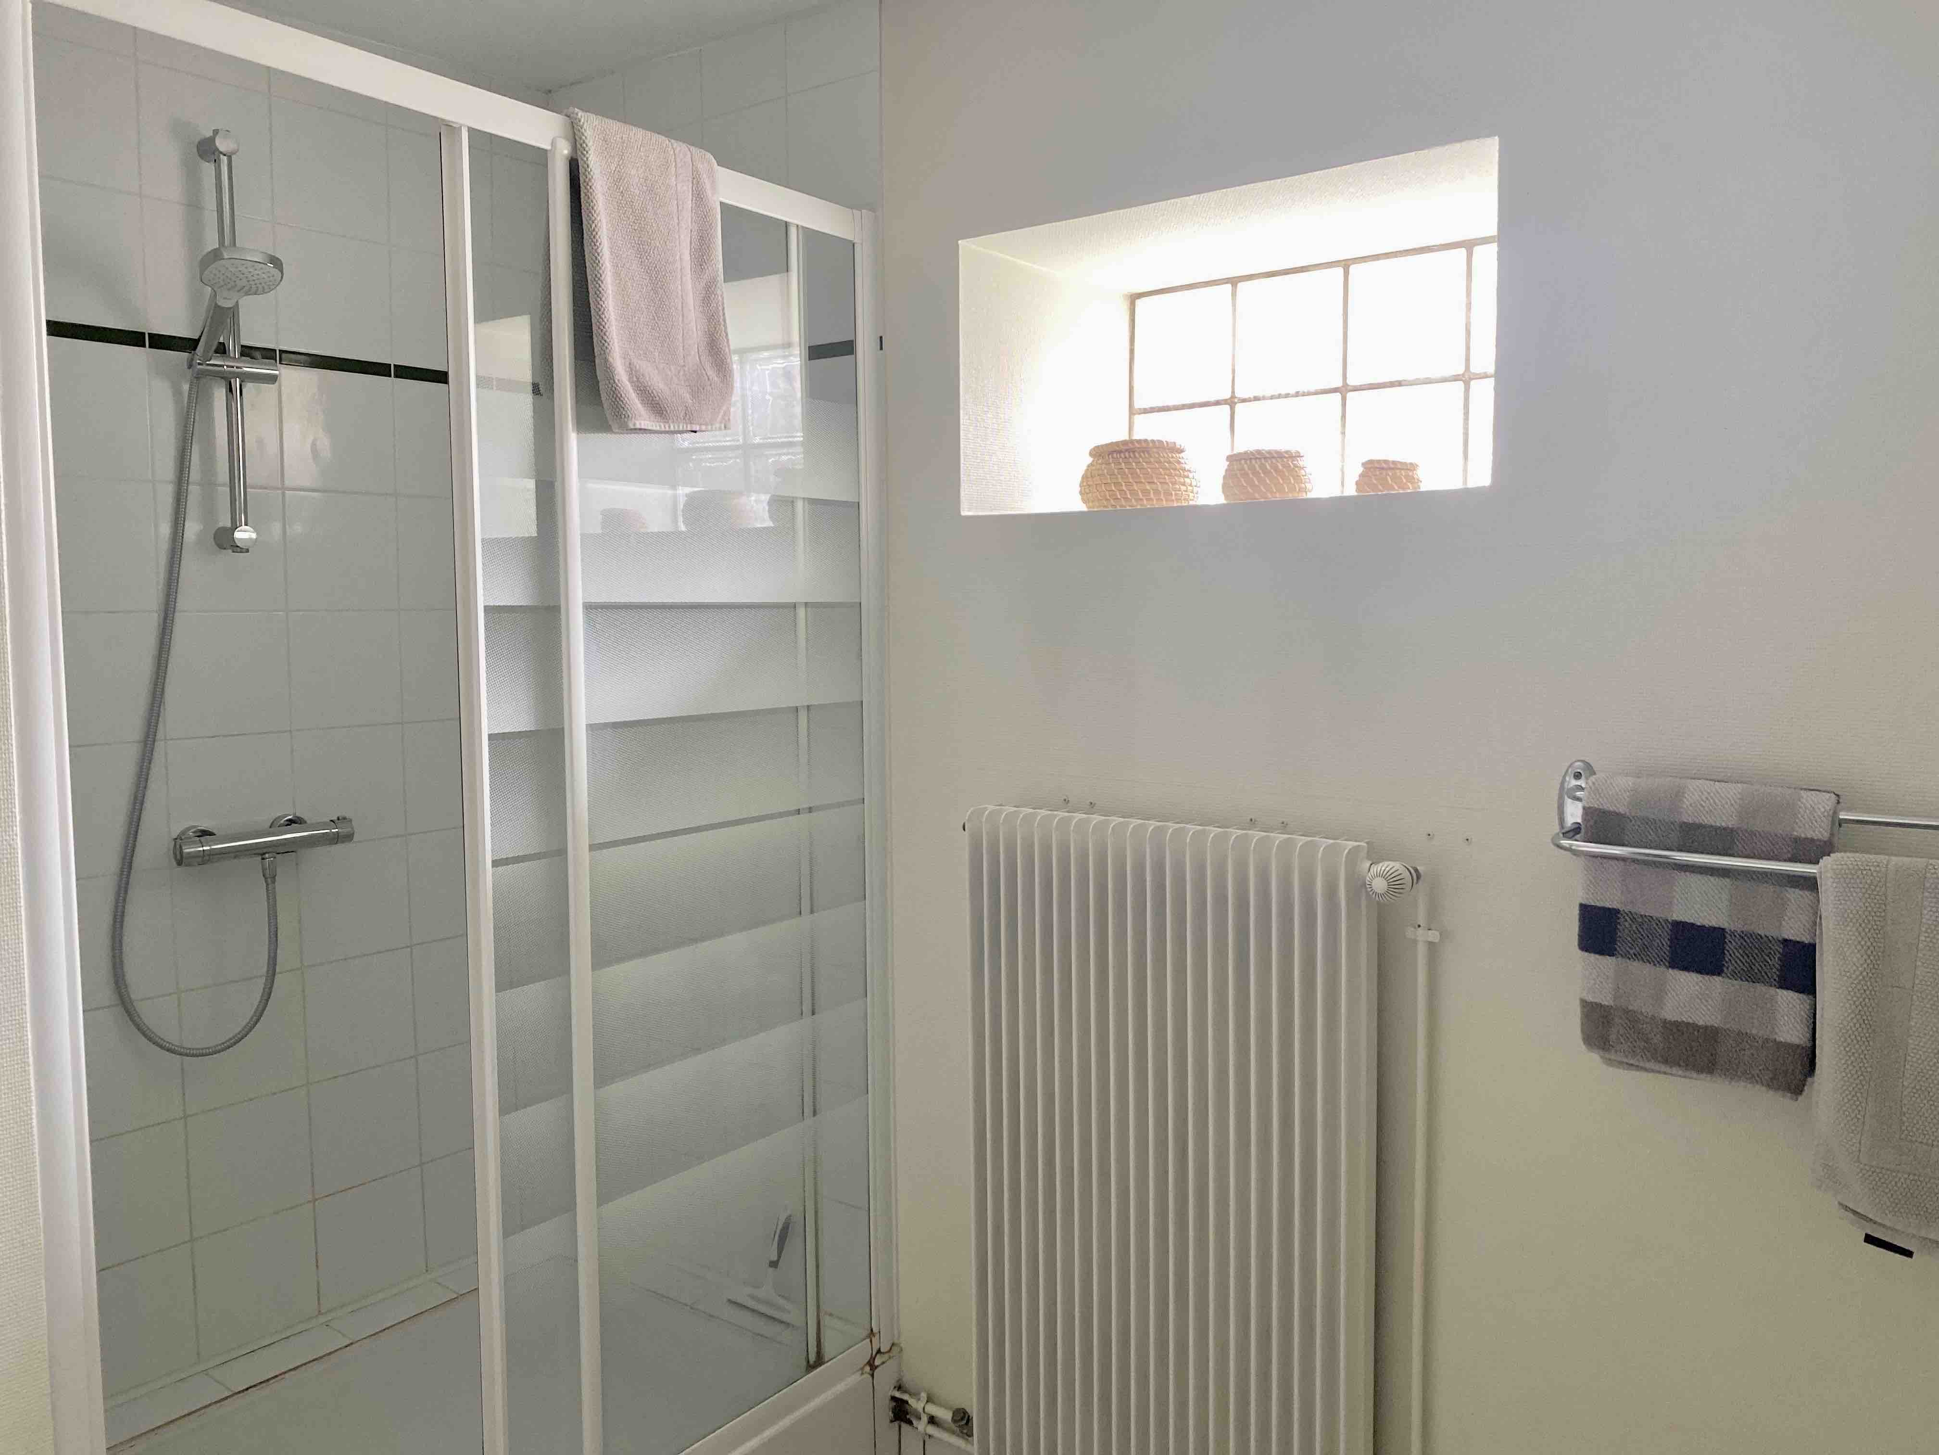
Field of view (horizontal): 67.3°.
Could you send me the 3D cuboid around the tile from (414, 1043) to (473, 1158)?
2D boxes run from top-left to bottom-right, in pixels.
[{"bbox_3d":[-0.936,0.681,2.707,0.010,0.197,0.198,4,7,38],"label":"tile"}]

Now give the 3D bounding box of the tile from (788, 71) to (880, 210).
[{"bbox_3d":[-0.216,-0.917,2.311,0.198,0.197,0.010,4,7,38],"label":"tile"}]

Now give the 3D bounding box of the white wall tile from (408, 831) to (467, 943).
[{"bbox_3d":[-0.935,0.285,2.670,0.010,0.197,0.198,4,7,38],"label":"white wall tile"}]

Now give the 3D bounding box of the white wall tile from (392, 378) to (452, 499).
[{"bbox_3d":[-0.934,-0.508,2.598,0.010,0.197,0.198,4,7,38],"label":"white wall tile"}]

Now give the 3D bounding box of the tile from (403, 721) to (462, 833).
[{"bbox_3d":[-0.935,0.086,2.652,0.010,0.197,0.198,4,7,38],"label":"tile"}]

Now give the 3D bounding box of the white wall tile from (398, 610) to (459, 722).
[{"bbox_3d":[-0.934,-0.112,2.634,0.010,0.197,0.198,4,7,38],"label":"white wall tile"}]

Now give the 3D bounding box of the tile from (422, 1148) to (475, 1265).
[{"bbox_3d":[-0.936,0.881,2.725,0.010,0.202,0.198,4,7,38],"label":"tile"}]

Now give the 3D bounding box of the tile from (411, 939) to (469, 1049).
[{"bbox_3d":[-0.935,0.483,2.688,0.010,0.197,0.198,4,7,38],"label":"tile"}]

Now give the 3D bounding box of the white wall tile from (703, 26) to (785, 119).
[{"bbox_3d":[-0.373,-1.086,2.418,0.198,0.116,0.010,4,7,38],"label":"white wall tile"}]

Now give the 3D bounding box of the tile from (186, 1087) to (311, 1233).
[{"bbox_3d":[-1.181,0.709,2.392,0.010,0.197,0.198,4,7,38],"label":"tile"}]

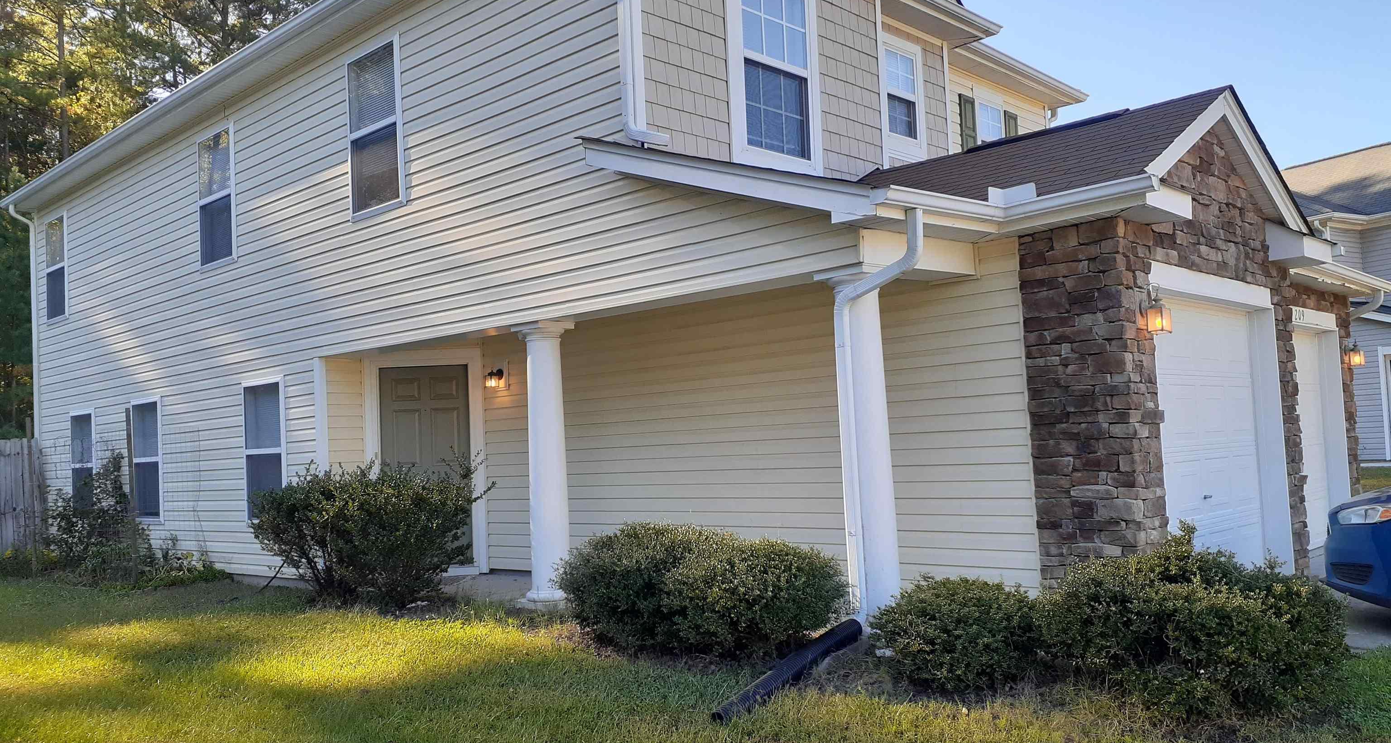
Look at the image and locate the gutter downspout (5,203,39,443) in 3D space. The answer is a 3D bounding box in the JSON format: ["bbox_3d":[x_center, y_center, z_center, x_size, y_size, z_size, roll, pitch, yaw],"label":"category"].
[{"bbox_3d":[-10.034,0.155,16.265,0.085,5.300,0.380,-6,-4,42],"label":"gutter downspout"}]

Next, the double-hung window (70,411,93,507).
[{"bbox_3d":[-8.911,1.339,15.822,0.992,1.535,0.110,-6,-5,44],"label":"double-hung window"}]

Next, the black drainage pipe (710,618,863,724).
[{"bbox_3d":[0.517,1.554,5.673,0.125,0.150,1.449,-6,2,36],"label":"black drainage pipe"}]

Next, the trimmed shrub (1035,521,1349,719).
[{"bbox_3d":[2.221,1.101,4.950,1.300,0.840,1.150,-6,-4,42],"label":"trimmed shrub"}]

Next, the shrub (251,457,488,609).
[{"bbox_3d":[-2.898,1.415,9.456,1.750,1.300,1.500,-6,-5,44],"label":"shrub"}]

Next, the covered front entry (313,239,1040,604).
[{"bbox_3d":[-0.796,0.639,8.912,6.600,2.420,1.420,-6,-4,42],"label":"covered front entry"}]

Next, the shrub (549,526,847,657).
[{"bbox_3d":[-0.024,1.362,6.893,2.100,0.800,1.000,-6,-4,42],"label":"shrub"}]

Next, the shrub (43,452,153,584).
[{"bbox_3d":[-7.516,1.812,13.597,1.450,1.580,1.150,-6,-5,44],"label":"shrub"}]

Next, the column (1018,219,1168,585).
[{"bbox_3d":[2.516,0.315,6.862,0.699,2.422,0.423,-6,-5,44],"label":"column"}]

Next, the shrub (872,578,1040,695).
[{"bbox_3d":[1.315,1.327,5.538,0.820,0.560,0.800,-6,-4,42],"label":"shrub"}]

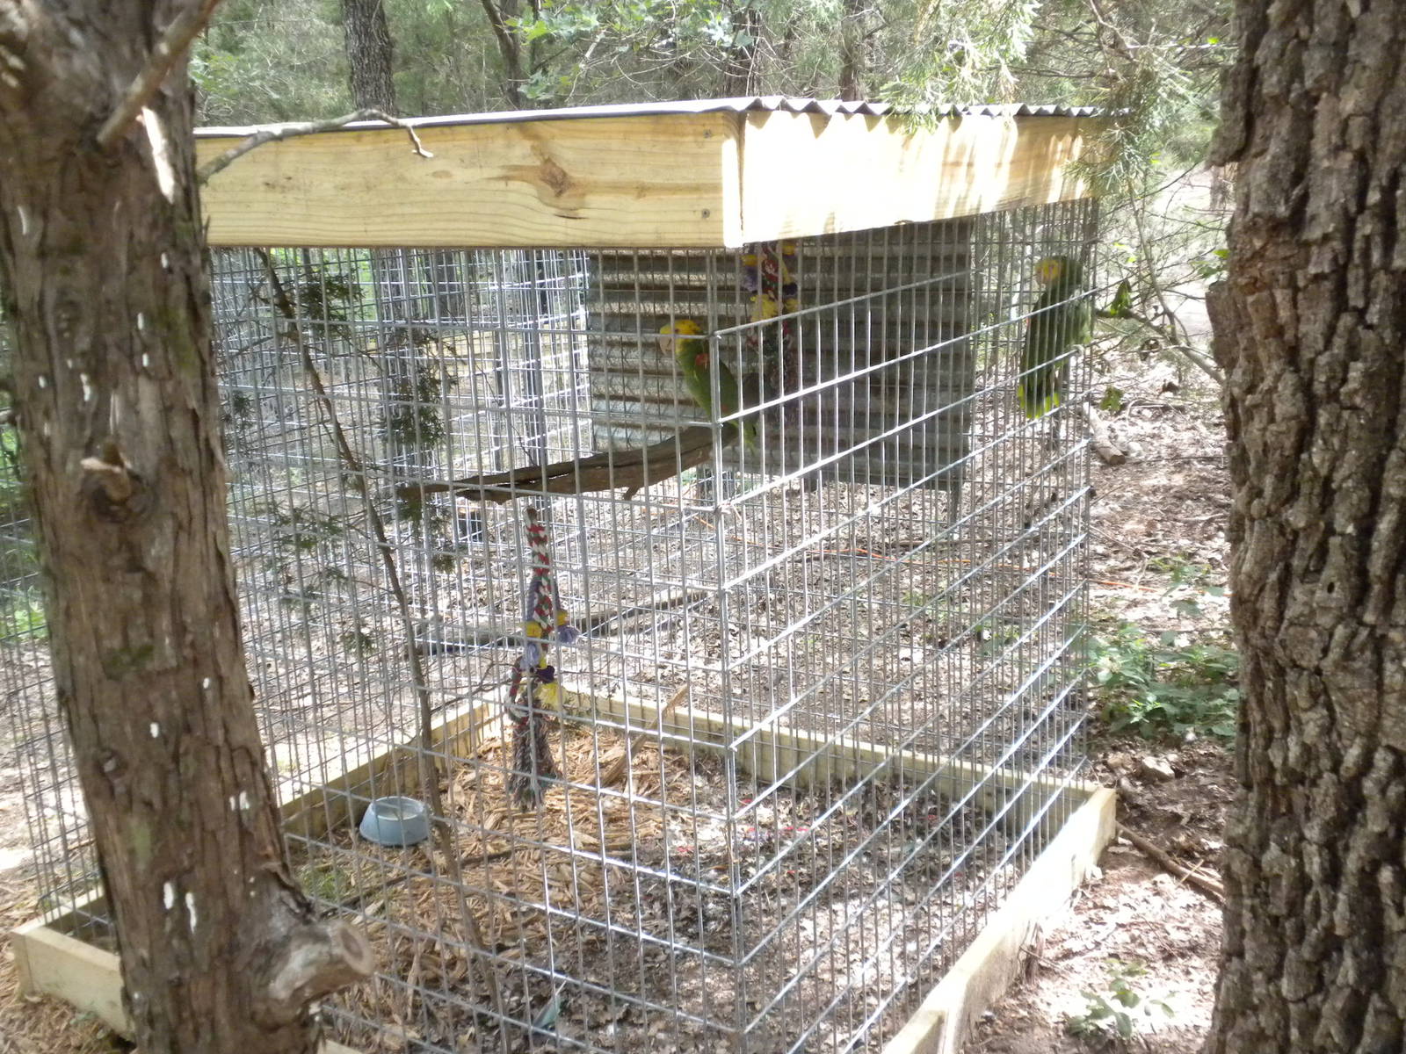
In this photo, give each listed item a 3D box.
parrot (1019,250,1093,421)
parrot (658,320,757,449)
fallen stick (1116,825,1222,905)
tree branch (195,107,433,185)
[{"bbox_3d":[0.700,-0.376,2.980,0.150,0.320,0.120,-8,15,-19],"label":"parrot"},{"bbox_3d":[0.013,-0.305,3.220,0.210,0.270,0.110,-7,15,-18],"label":"parrot"},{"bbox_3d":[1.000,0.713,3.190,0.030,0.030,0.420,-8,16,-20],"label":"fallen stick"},{"bbox_3d":[-0.413,-0.406,1.600,0.250,0.080,0.070,-3,15,0],"label":"tree branch"}]

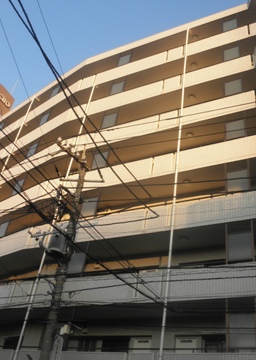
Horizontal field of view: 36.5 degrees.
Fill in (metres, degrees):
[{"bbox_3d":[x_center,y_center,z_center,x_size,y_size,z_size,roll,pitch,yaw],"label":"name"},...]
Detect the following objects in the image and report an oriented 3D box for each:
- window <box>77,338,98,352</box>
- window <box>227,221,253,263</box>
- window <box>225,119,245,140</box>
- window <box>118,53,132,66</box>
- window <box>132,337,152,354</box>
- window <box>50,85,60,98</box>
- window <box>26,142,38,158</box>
[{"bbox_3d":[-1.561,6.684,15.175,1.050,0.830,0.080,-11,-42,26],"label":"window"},{"bbox_3d":[3.861,2.144,13.472,0.880,1.450,0.080,-11,-42,26],"label":"window"},{"bbox_3d":[4.596,-2.115,16.702,0.840,1.040,0.080,-11,-42,26],"label":"window"},{"bbox_3d":[-0.219,-7.547,24.661,0.840,1.040,0.080,-11,-42,26],"label":"window"},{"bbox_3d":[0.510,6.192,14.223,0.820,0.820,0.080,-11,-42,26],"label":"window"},{"bbox_3d":[-5.210,-6.177,27.582,0.820,1.040,0.080,-22,-47,35],"label":"window"},{"bbox_3d":[-5.951,-1.746,24.198,0.820,1.050,0.080,-22,-47,35],"label":"window"}]

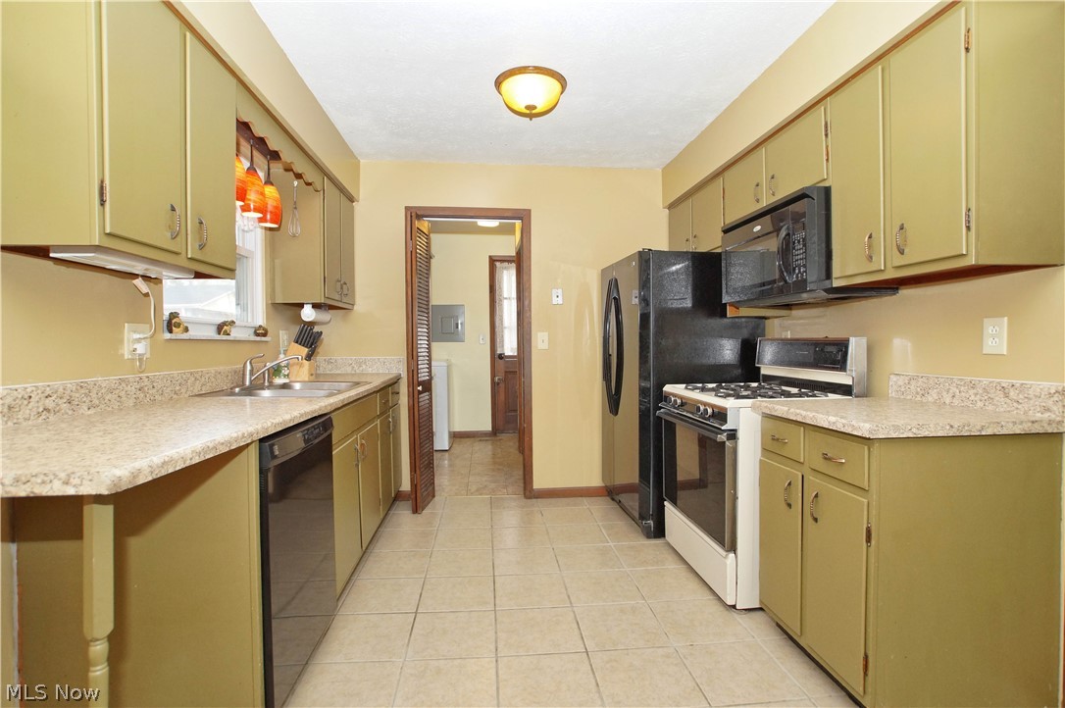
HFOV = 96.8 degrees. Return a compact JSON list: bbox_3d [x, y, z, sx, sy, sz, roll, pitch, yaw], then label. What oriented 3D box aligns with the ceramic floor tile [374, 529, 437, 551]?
[{"bbox_3d":[-0.746,1.111,2.803,0.337,0.010,0.304,0,1,-5],"label":"ceramic floor tile"}]

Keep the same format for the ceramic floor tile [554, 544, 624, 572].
[{"bbox_3d":[0.306,1.118,2.592,0.337,0.010,0.304,0,1,-5],"label":"ceramic floor tile"}]

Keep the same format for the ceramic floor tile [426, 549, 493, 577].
[{"bbox_3d":[-0.376,1.118,2.528,0.337,0.010,0.304,0,1,-5],"label":"ceramic floor tile"}]

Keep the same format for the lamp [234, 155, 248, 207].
[{"bbox_3d":[-1.394,-0.822,2.200,0.125,0.258,0.125,0,1,-5],"label":"lamp"}]

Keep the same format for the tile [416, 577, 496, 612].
[{"bbox_3d":[-0.346,1.125,2.220,0.337,0.010,0.304,0,1,-5],"label":"tile"}]

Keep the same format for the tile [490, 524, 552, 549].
[{"bbox_3d":[-0.063,1.083,2.791,0.328,0.010,0.303,0,1,-5],"label":"tile"}]

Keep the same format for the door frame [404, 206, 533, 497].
[{"bbox_3d":[-0.453,0.006,3.497,0.905,2.120,0.130,0,1,-5],"label":"door frame"}]

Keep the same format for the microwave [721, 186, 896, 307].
[{"bbox_3d":[1.217,-0.447,2.192,0.385,0.420,0.700,0,1,-5],"label":"microwave"}]

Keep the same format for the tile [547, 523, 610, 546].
[{"bbox_3d":[0.277,1.095,2.853,0.333,0.010,0.305,0,1,-6],"label":"tile"}]

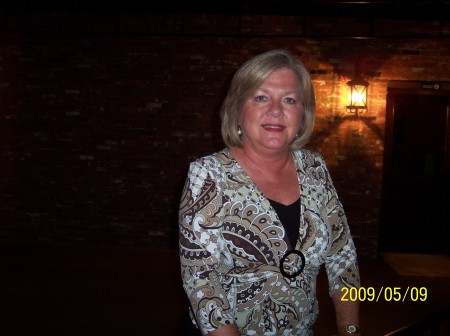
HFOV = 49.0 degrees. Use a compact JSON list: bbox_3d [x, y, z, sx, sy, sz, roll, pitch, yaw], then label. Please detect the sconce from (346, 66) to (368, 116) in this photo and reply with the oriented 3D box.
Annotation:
[{"bbox_3d":[1.569,-0.907,5.850,0.250,0.580,0.300,2,5,4],"label":"sconce"}]

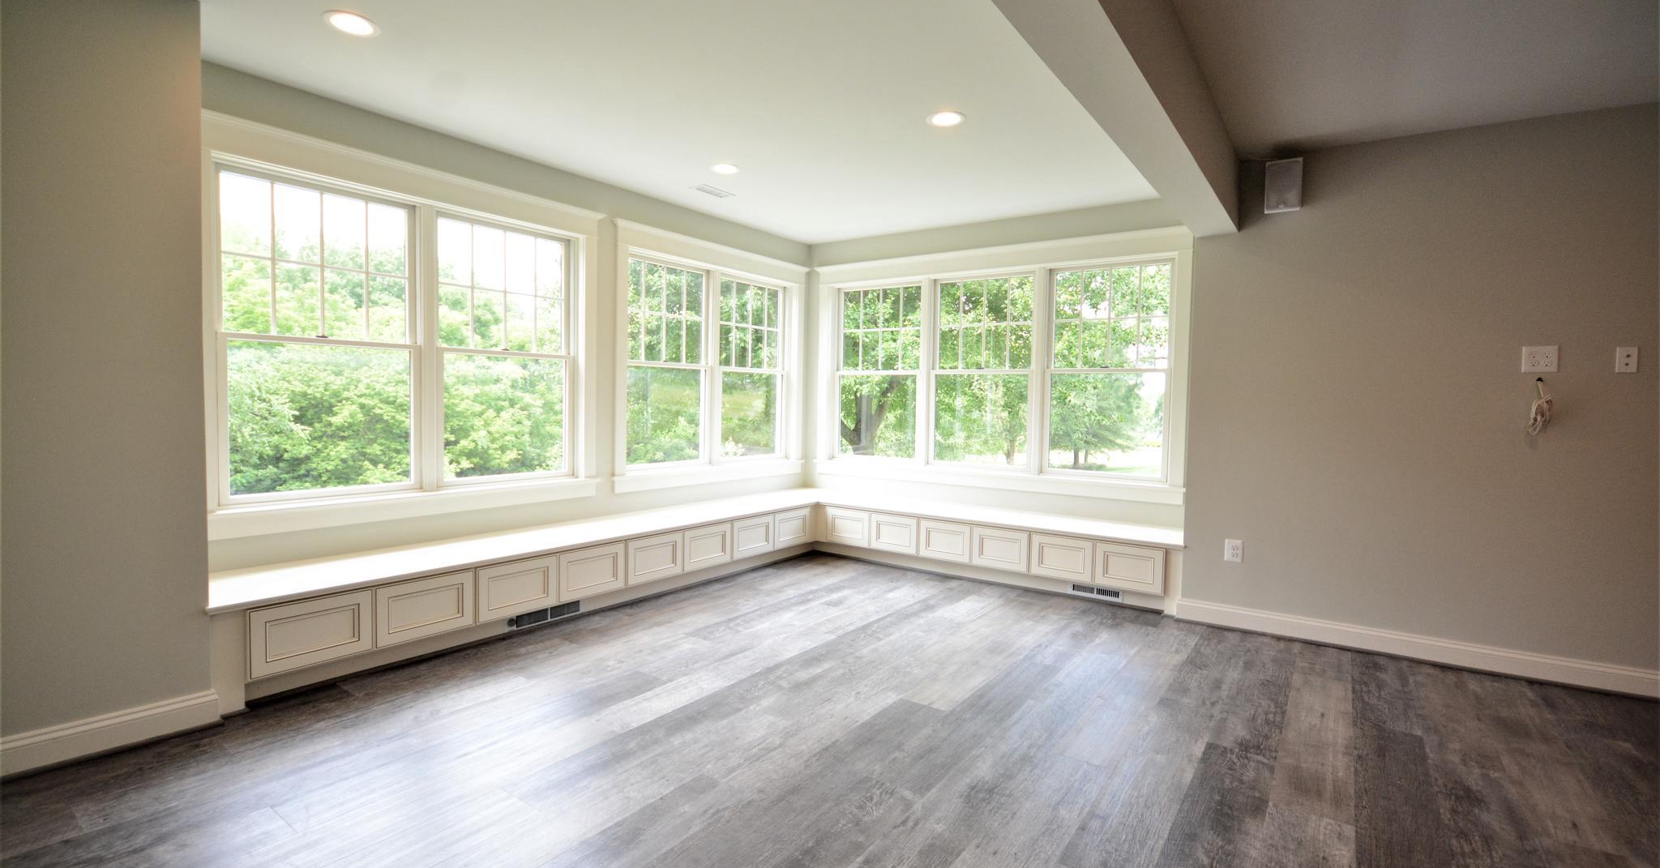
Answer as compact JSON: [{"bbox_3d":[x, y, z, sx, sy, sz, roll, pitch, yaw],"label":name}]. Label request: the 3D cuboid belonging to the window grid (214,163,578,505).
[{"bbox_3d":[-2.032,-0.419,3.502,0.100,1.395,1.615,3,4,37],"label":"window grid"}]

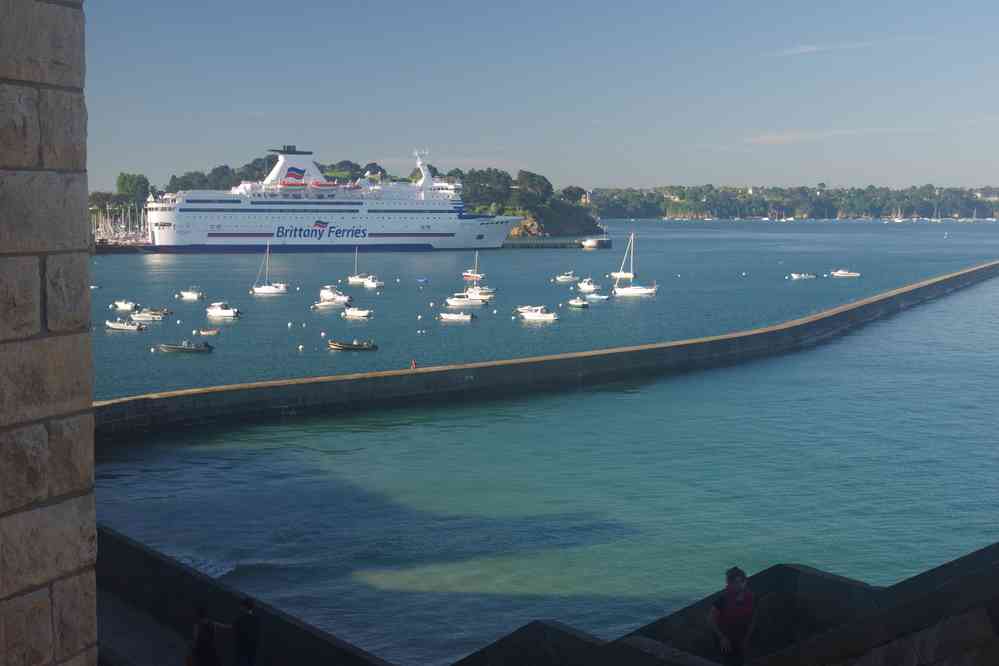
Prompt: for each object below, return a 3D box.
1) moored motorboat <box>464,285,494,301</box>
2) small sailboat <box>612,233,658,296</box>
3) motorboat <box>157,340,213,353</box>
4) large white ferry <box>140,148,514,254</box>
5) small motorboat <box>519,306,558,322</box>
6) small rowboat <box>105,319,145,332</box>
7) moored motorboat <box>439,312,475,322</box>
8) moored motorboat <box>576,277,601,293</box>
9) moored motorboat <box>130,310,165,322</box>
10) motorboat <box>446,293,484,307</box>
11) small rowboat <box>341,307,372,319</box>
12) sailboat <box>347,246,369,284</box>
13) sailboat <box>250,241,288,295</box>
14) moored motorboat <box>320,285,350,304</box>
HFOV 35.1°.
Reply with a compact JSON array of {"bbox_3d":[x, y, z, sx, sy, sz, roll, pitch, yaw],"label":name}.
[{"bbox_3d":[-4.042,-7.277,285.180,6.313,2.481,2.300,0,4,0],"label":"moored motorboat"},{"bbox_3d":[25.782,-13.149,300.891,8.511,11.884,2.800,0,4,-5],"label":"small sailboat"},{"bbox_3d":[-35.482,1.452,180.073,6.158,1.292,2.200,0,4,3],"label":"motorboat"},{"bbox_3d":[-59.136,-52.858,626.176,152.000,40.000,26.000,-2,5,-29],"label":"large white ferry"},{"bbox_3d":[5.830,-2.895,232.689,5.666,1.965,2.200,0,4,0],"label":"small motorboat"},{"bbox_3d":[-51.730,-1.120,218.500,5.500,1.410,2.000,2,5,18],"label":"small rowboat"},{"bbox_3d":[-6.500,-2.630,242.140,5.400,1.210,2.000,1,5,10],"label":"moored motorboat"},{"bbox_3d":[18.120,-9.760,321.140,4.900,2.900,2.000,2,5,20],"label":"moored motorboat"},{"bbox_3d":[-51.032,-2.522,230.024,4.734,1.363,1.900,0,4,3],"label":"moored motorboat"},{"bbox_3d":[-5.558,-5.847,269.654,6.660,2.040,2.300,0,4,3],"label":"motorboat"},{"bbox_3d":[-21.142,-3.126,237.803,4.443,1.500,1.750,0,4,3],"label":"small rowboat"},{"bbox_3d":[-31.140,-14.960,349.360,5.200,8.160,2.000,2,5,20],"label":"sailboat"},{"bbox_3d":[-44.180,-12.500,305.890,6.600,10.310,2.400,1,5,8],"label":"sailboat"},{"bbox_3d":[-29.120,-6.890,280.710,6.400,3.320,2.400,4,6,38],"label":"moored motorboat"}]

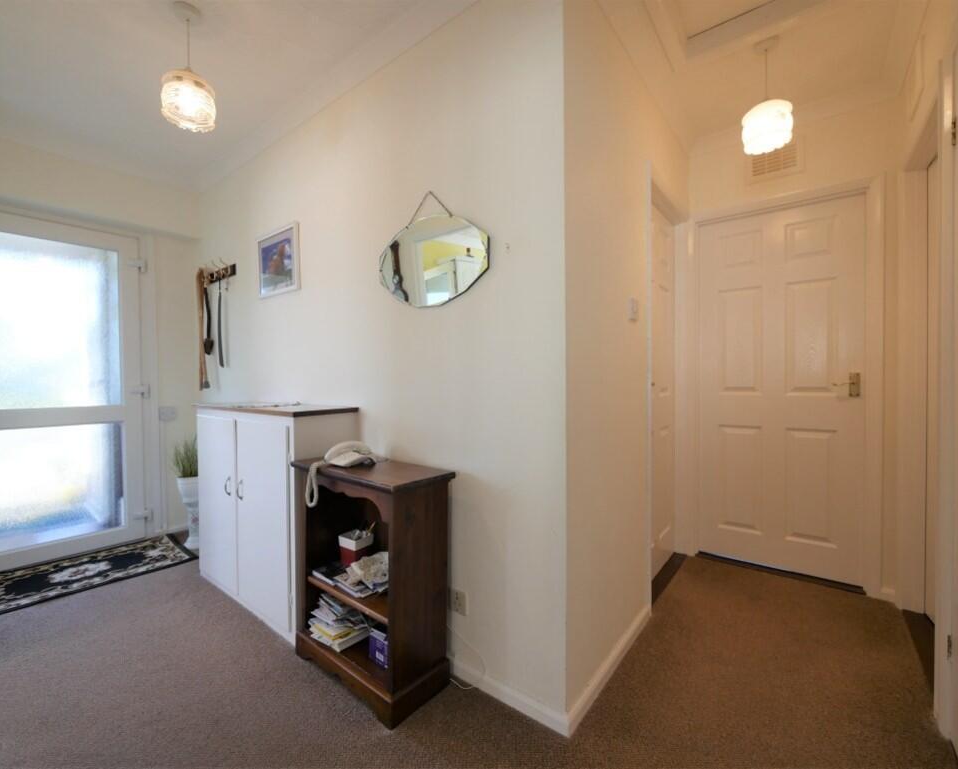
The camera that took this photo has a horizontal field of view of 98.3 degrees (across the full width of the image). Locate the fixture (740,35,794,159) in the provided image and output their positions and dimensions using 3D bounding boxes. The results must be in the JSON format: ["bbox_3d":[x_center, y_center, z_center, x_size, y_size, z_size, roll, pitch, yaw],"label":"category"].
[{"bbox_3d":[1.188,-1.201,1.713,0.172,0.410,0.172,0,1,39],"label":"fixture"}]

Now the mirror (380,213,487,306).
[{"bbox_3d":[-0.191,-0.461,1.559,0.580,0.332,0.020,0,1,39],"label":"mirror"}]

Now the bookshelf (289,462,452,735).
[{"bbox_3d":[-0.403,0.680,1.542,0.601,0.746,0.289,0,1,39],"label":"bookshelf"}]

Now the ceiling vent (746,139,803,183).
[{"bbox_3d":[1.573,-1.190,2.205,0.256,0.190,0.020,0,1,39],"label":"ceiling vent"}]

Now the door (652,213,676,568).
[{"bbox_3d":[0.949,0.042,2.255,0.040,1.980,0.710,0,1,39],"label":"door"}]

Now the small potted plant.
[{"bbox_3d":[-1.838,0.690,2.705,0.265,0.720,0.265,0,1,39],"label":"small potted plant"}]

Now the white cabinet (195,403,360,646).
[{"bbox_3d":[-1.070,0.584,2.100,1.134,0.936,0.305,0,1,39],"label":"white cabinet"}]

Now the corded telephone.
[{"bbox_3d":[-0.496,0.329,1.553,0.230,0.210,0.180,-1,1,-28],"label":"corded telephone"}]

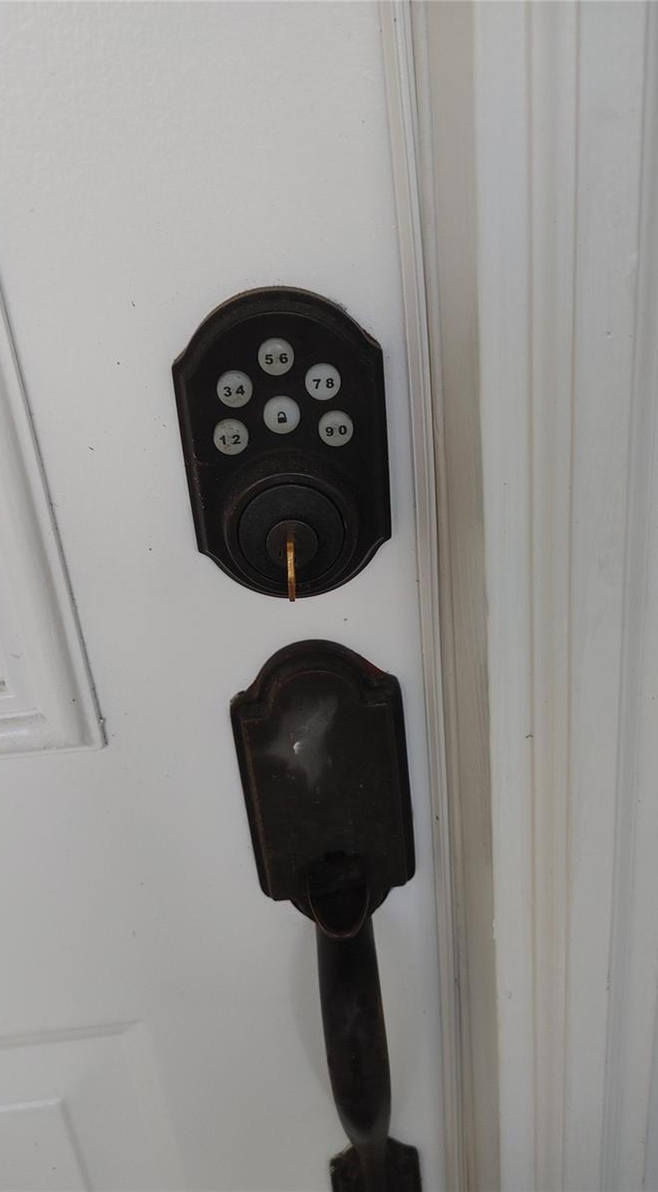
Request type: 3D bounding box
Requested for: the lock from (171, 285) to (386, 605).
[{"bbox_3d":[-0.015,-0.051,0.336,0.077,0.122,0.030,-6,24,-2],"label":"lock"}]

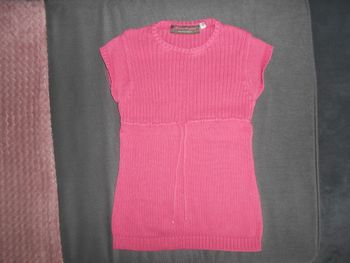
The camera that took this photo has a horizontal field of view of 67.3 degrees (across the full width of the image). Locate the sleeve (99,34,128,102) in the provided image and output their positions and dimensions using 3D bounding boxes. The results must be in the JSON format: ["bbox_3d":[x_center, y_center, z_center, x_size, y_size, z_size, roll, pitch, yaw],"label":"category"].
[{"bbox_3d":[-0.173,-0.180,0.740,0.084,0.022,0.197,0,87,0],"label":"sleeve"}]

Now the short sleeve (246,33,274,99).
[{"bbox_3d":[0.240,-0.186,0.740,0.079,0.022,0.186,0,87,0],"label":"short sleeve"}]

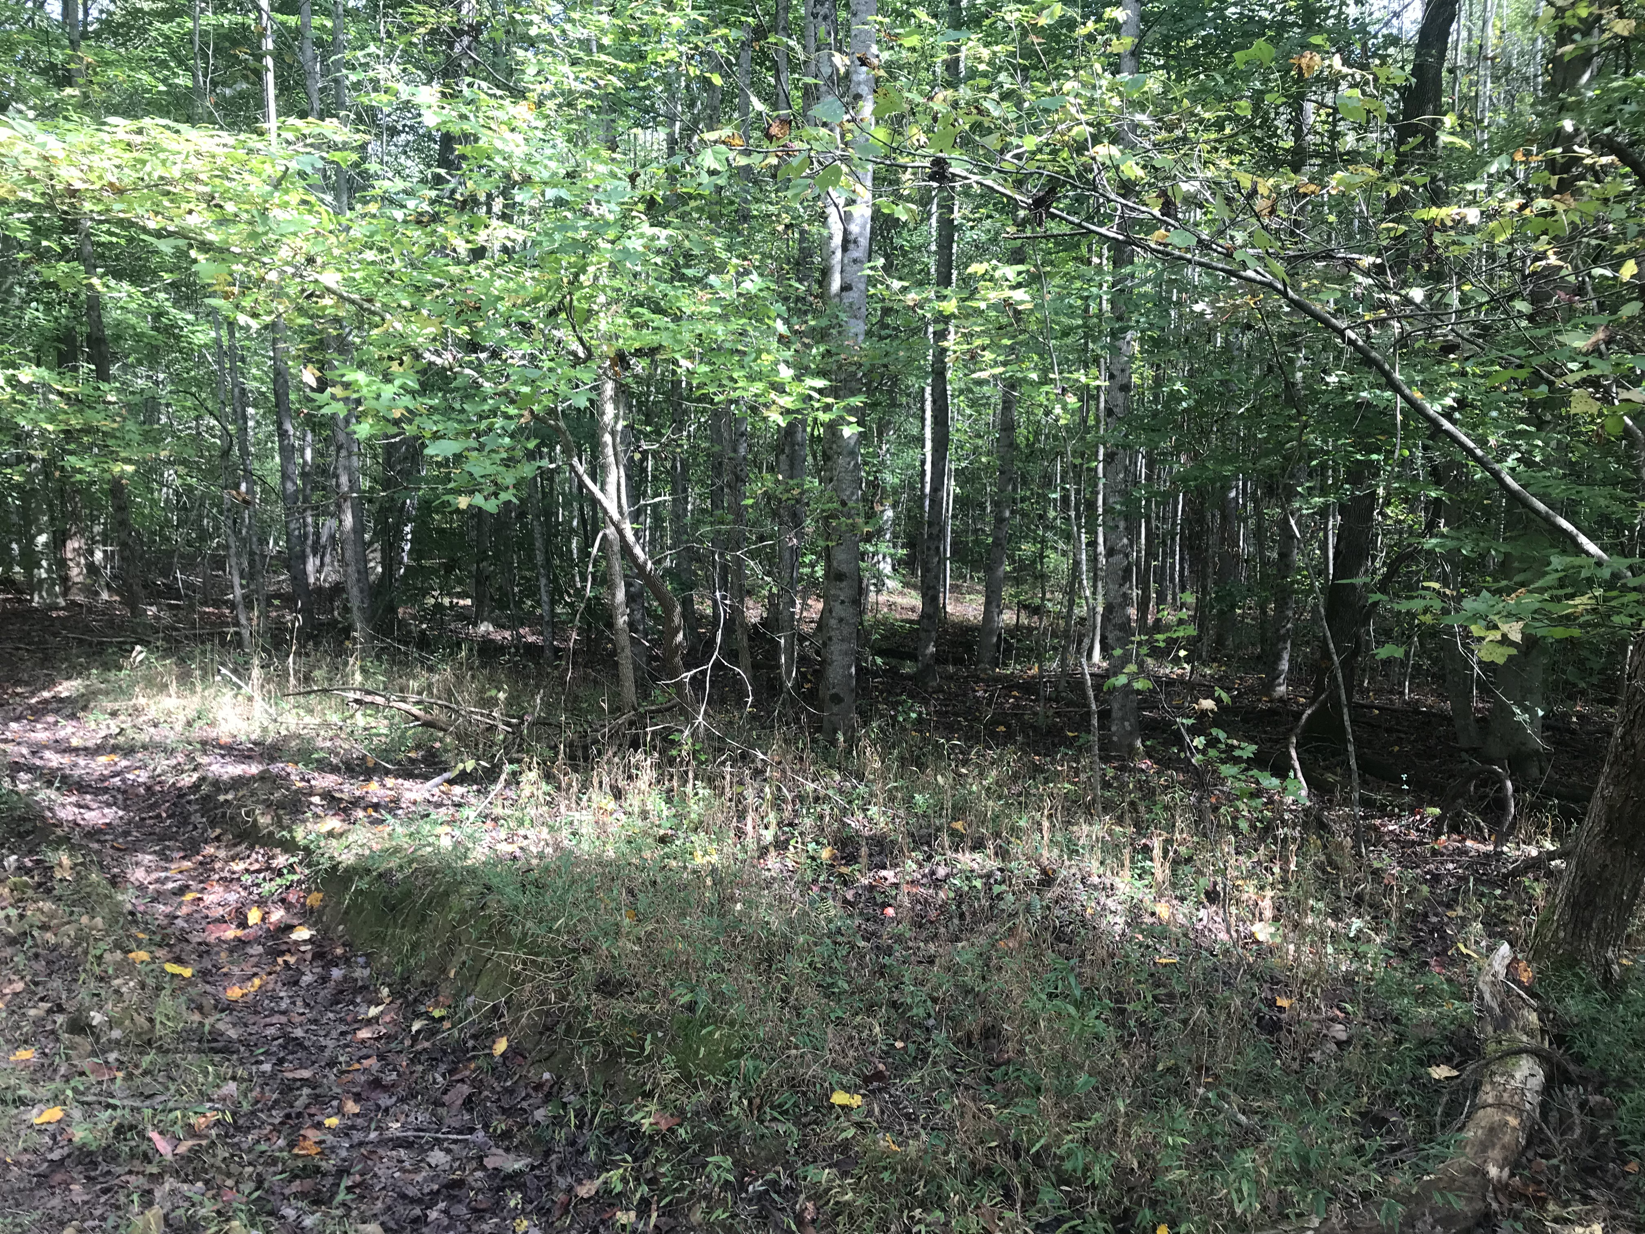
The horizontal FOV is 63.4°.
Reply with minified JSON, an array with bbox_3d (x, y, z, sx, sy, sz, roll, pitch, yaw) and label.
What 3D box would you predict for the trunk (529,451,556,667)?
[{"bbox_3d":[-2.415,-0.496,11.498,0.204,1.782,0.143,0,6,0],"label":"trunk"}]

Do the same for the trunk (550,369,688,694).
[{"bbox_3d":[-1.416,-0.575,9.218,0.937,2.271,0.500,0,6,0],"label":"trunk"}]

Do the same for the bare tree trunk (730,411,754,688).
[{"bbox_3d":[-0.605,-0.518,10.012,0.169,2.136,0.118,0,6,0],"label":"bare tree trunk"}]

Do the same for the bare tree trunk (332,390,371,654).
[{"bbox_3d":[-4.248,-0.853,12.075,0.260,2.372,0.182,0,6,0],"label":"bare tree trunk"}]

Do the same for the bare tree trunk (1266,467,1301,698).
[{"bbox_3d":[3.316,-0.244,9.639,0.199,1.670,0.139,0,6,0],"label":"bare tree trunk"}]

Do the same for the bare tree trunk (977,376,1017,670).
[{"bbox_3d":[1.447,-0.776,11.098,0.297,2.424,0.208,0,6,0],"label":"bare tree trunk"}]

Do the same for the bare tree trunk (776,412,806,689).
[{"bbox_3d":[-0.225,-0.478,9.642,0.217,1.985,0.193,0,6,0],"label":"bare tree trunk"}]

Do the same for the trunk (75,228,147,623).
[{"bbox_3d":[-7.595,-2.062,14.308,0.501,4.311,0.350,0,6,0],"label":"trunk"}]

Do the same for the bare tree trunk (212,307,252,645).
[{"bbox_3d":[-5.344,-1.190,12.107,0.220,3.037,0.154,0,6,0],"label":"bare tree trunk"}]

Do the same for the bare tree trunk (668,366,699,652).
[{"bbox_3d":[-1.253,-0.967,12.148,0.253,2.537,0.177,0,6,0],"label":"bare tree trunk"}]

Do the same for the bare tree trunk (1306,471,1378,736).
[{"bbox_3d":[3.148,-0.096,8.173,0.368,1.682,0.257,0,6,0],"label":"bare tree trunk"}]

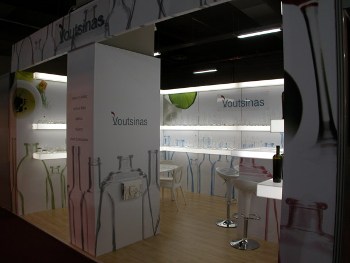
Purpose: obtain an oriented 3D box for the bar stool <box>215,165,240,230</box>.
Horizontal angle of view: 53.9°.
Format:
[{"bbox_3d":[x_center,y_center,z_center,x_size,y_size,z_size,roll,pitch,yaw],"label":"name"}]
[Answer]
[{"bbox_3d":[0.857,1.030,5.450,0.410,0.900,0.420,1,1,44],"label":"bar stool"}]

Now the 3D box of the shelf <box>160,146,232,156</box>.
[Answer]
[{"bbox_3d":[0.433,0.422,7.890,0.300,0.100,2.400,-1,1,-44],"label":"shelf"}]

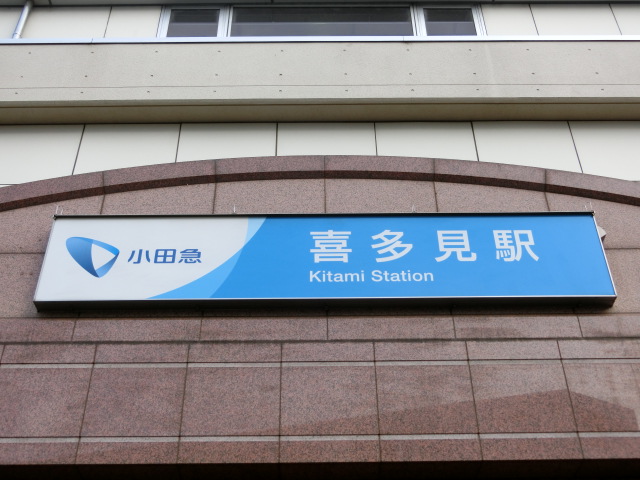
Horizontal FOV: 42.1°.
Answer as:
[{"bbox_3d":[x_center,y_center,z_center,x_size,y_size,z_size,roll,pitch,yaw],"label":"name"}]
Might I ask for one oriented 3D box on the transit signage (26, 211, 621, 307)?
[{"bbox_3d":[0.046,0.166,6.616,4.420,0.835,0.161,0,-39,-1],"label":"transit signage"}]

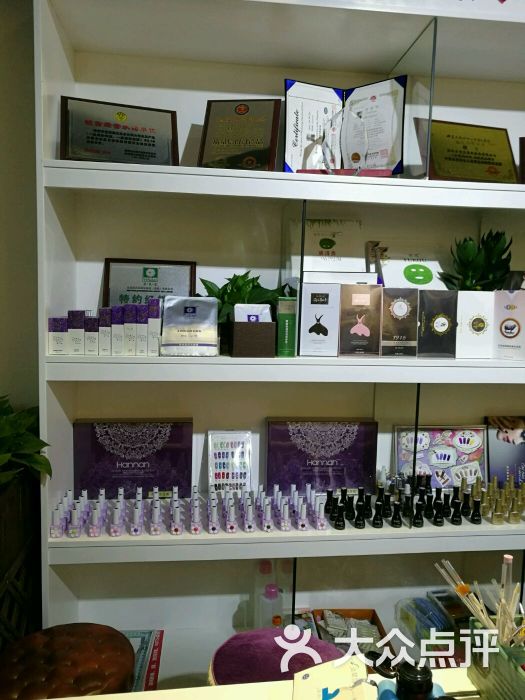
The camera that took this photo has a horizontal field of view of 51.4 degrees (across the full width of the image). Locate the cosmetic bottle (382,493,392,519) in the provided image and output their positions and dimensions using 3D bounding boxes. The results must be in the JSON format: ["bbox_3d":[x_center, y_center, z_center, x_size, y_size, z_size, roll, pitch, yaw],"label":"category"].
[{"bbox_3d":[0.397,0.494,1.732,0.032,0.074,0.032,1,5,-7],"label":"cosmetic bottle"}]

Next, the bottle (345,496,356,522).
[{"bbox_3d":[0.276,0.493,1.712,0.032,0.073,0.032,1,5,-7],"label":"bottle"}]

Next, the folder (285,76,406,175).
[{"bbox_3d":[0.265,-0.716,1.788,0.383,0.299,0.100,2,5,7],"label":"folder"}]

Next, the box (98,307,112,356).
[{"bbox_3d":[-0.399,-0.046,1.399,0.031,0.120,0.032,1,6,-7],"label":"box"}]

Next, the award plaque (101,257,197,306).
[{"bbox_3d":[-0.339,-0.141,1.647,0.271,0.267,0.015,1,-12,-7],"label":"award plaque"}]

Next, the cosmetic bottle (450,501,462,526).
[{"bbox_3d":[0.568,0.474,1.597,0.029,0.070,0.028,1,6,-7],"label":"cosmetic bottle"}]

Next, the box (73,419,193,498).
[{"bbox_3d":[-0.430,0.370,1.838,0.383,0.265,0.046,1,5,-7],"label":"box"}]

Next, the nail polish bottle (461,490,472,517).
[{"bbox_3d":[0.629,0.475,1.684,0.029,0.067,0.029,1,5,-7],"label":"nail polish bottle"}]

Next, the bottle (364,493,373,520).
[{"bbox_3d":[0.334,0.493,1.723,0.032,0.074,0.032,1,5,-7],"label":"bottle"}]

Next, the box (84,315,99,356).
[{"bbox_3d":[-0.479,-0.037,1.544,0.037,0.105,0.037,1,5,-7],"label":"box"}]

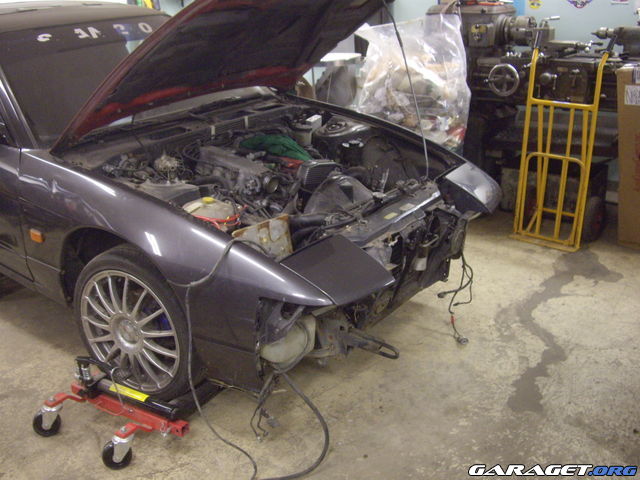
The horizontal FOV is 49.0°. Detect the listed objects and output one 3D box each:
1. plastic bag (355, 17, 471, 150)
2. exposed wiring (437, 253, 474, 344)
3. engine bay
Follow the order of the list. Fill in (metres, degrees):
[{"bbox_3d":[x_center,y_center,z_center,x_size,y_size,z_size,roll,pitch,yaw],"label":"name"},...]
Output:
[{"bbox_3d":[0.546,-0.774,4.150,0.660,1.050,0.500,7,22,24],"label":"plastic bag"},{"bbox_3d":[0.559,0.237,2.900,0.140,0.380,0.130,11,24,33],"label":"exposed wiring"},{"bbox_3d":[-0.081,-0.168,2.879,1.120,0.480,1.280,16,27,31],"label":"engine bay"}]

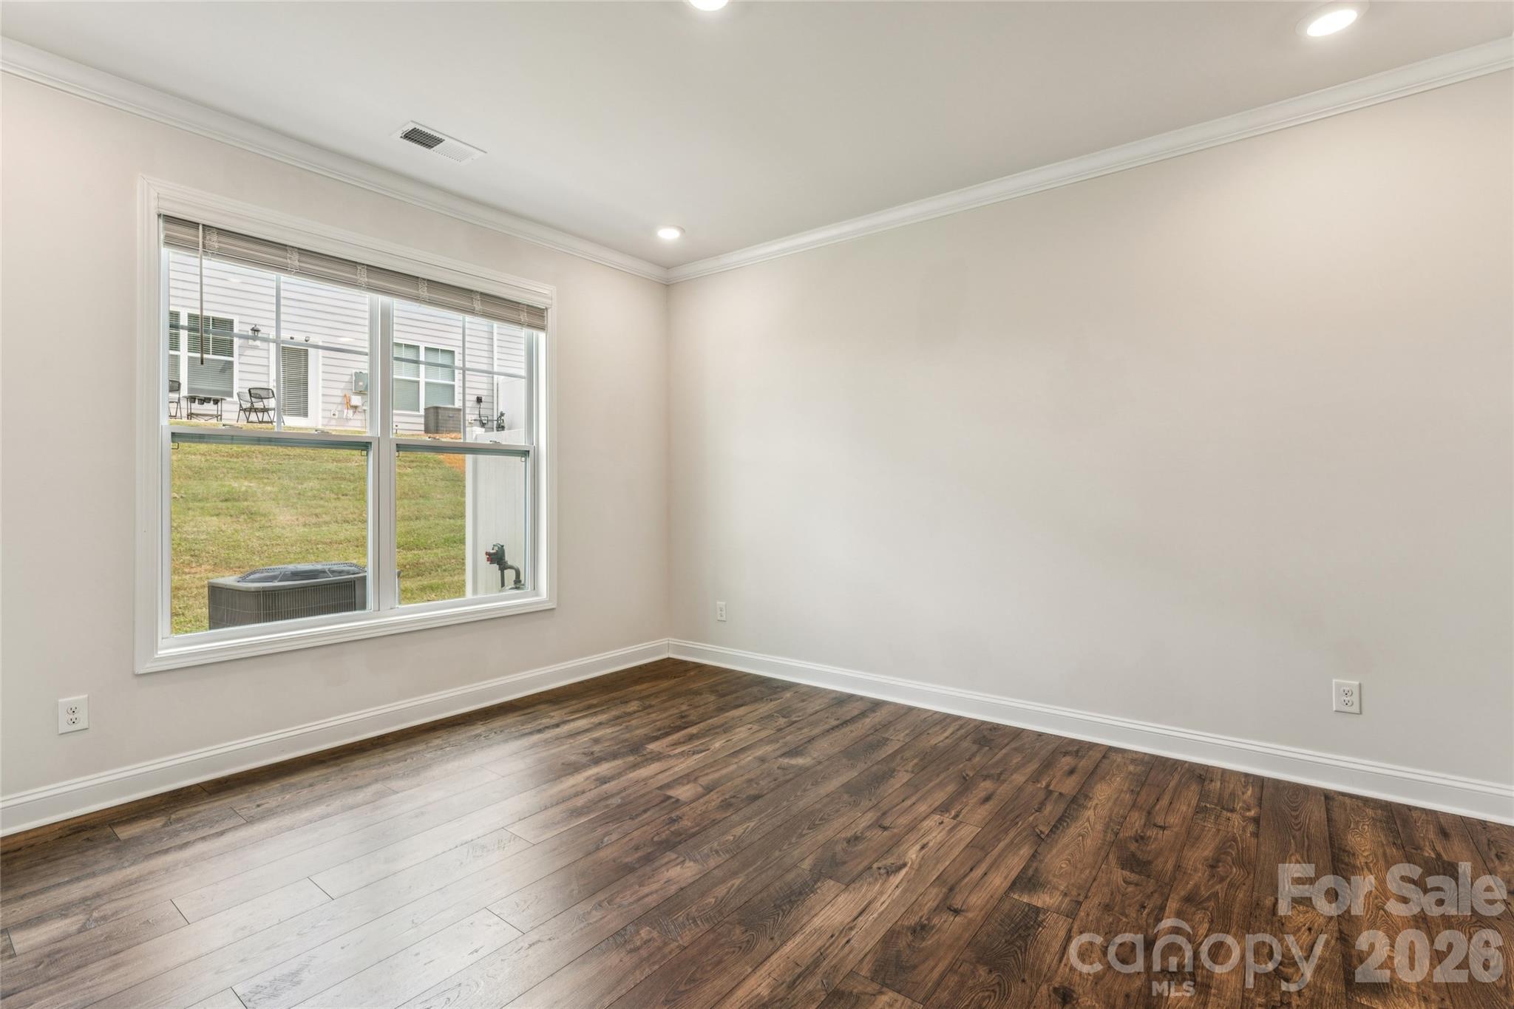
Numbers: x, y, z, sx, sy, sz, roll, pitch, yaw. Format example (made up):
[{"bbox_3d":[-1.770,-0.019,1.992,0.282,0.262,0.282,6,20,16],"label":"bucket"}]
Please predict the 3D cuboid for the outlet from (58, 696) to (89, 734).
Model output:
[{"bbox_3d":[-2.466,0.761,2.430,0.010,0.124,0.079,0,1,38],"label":"outlet"}]

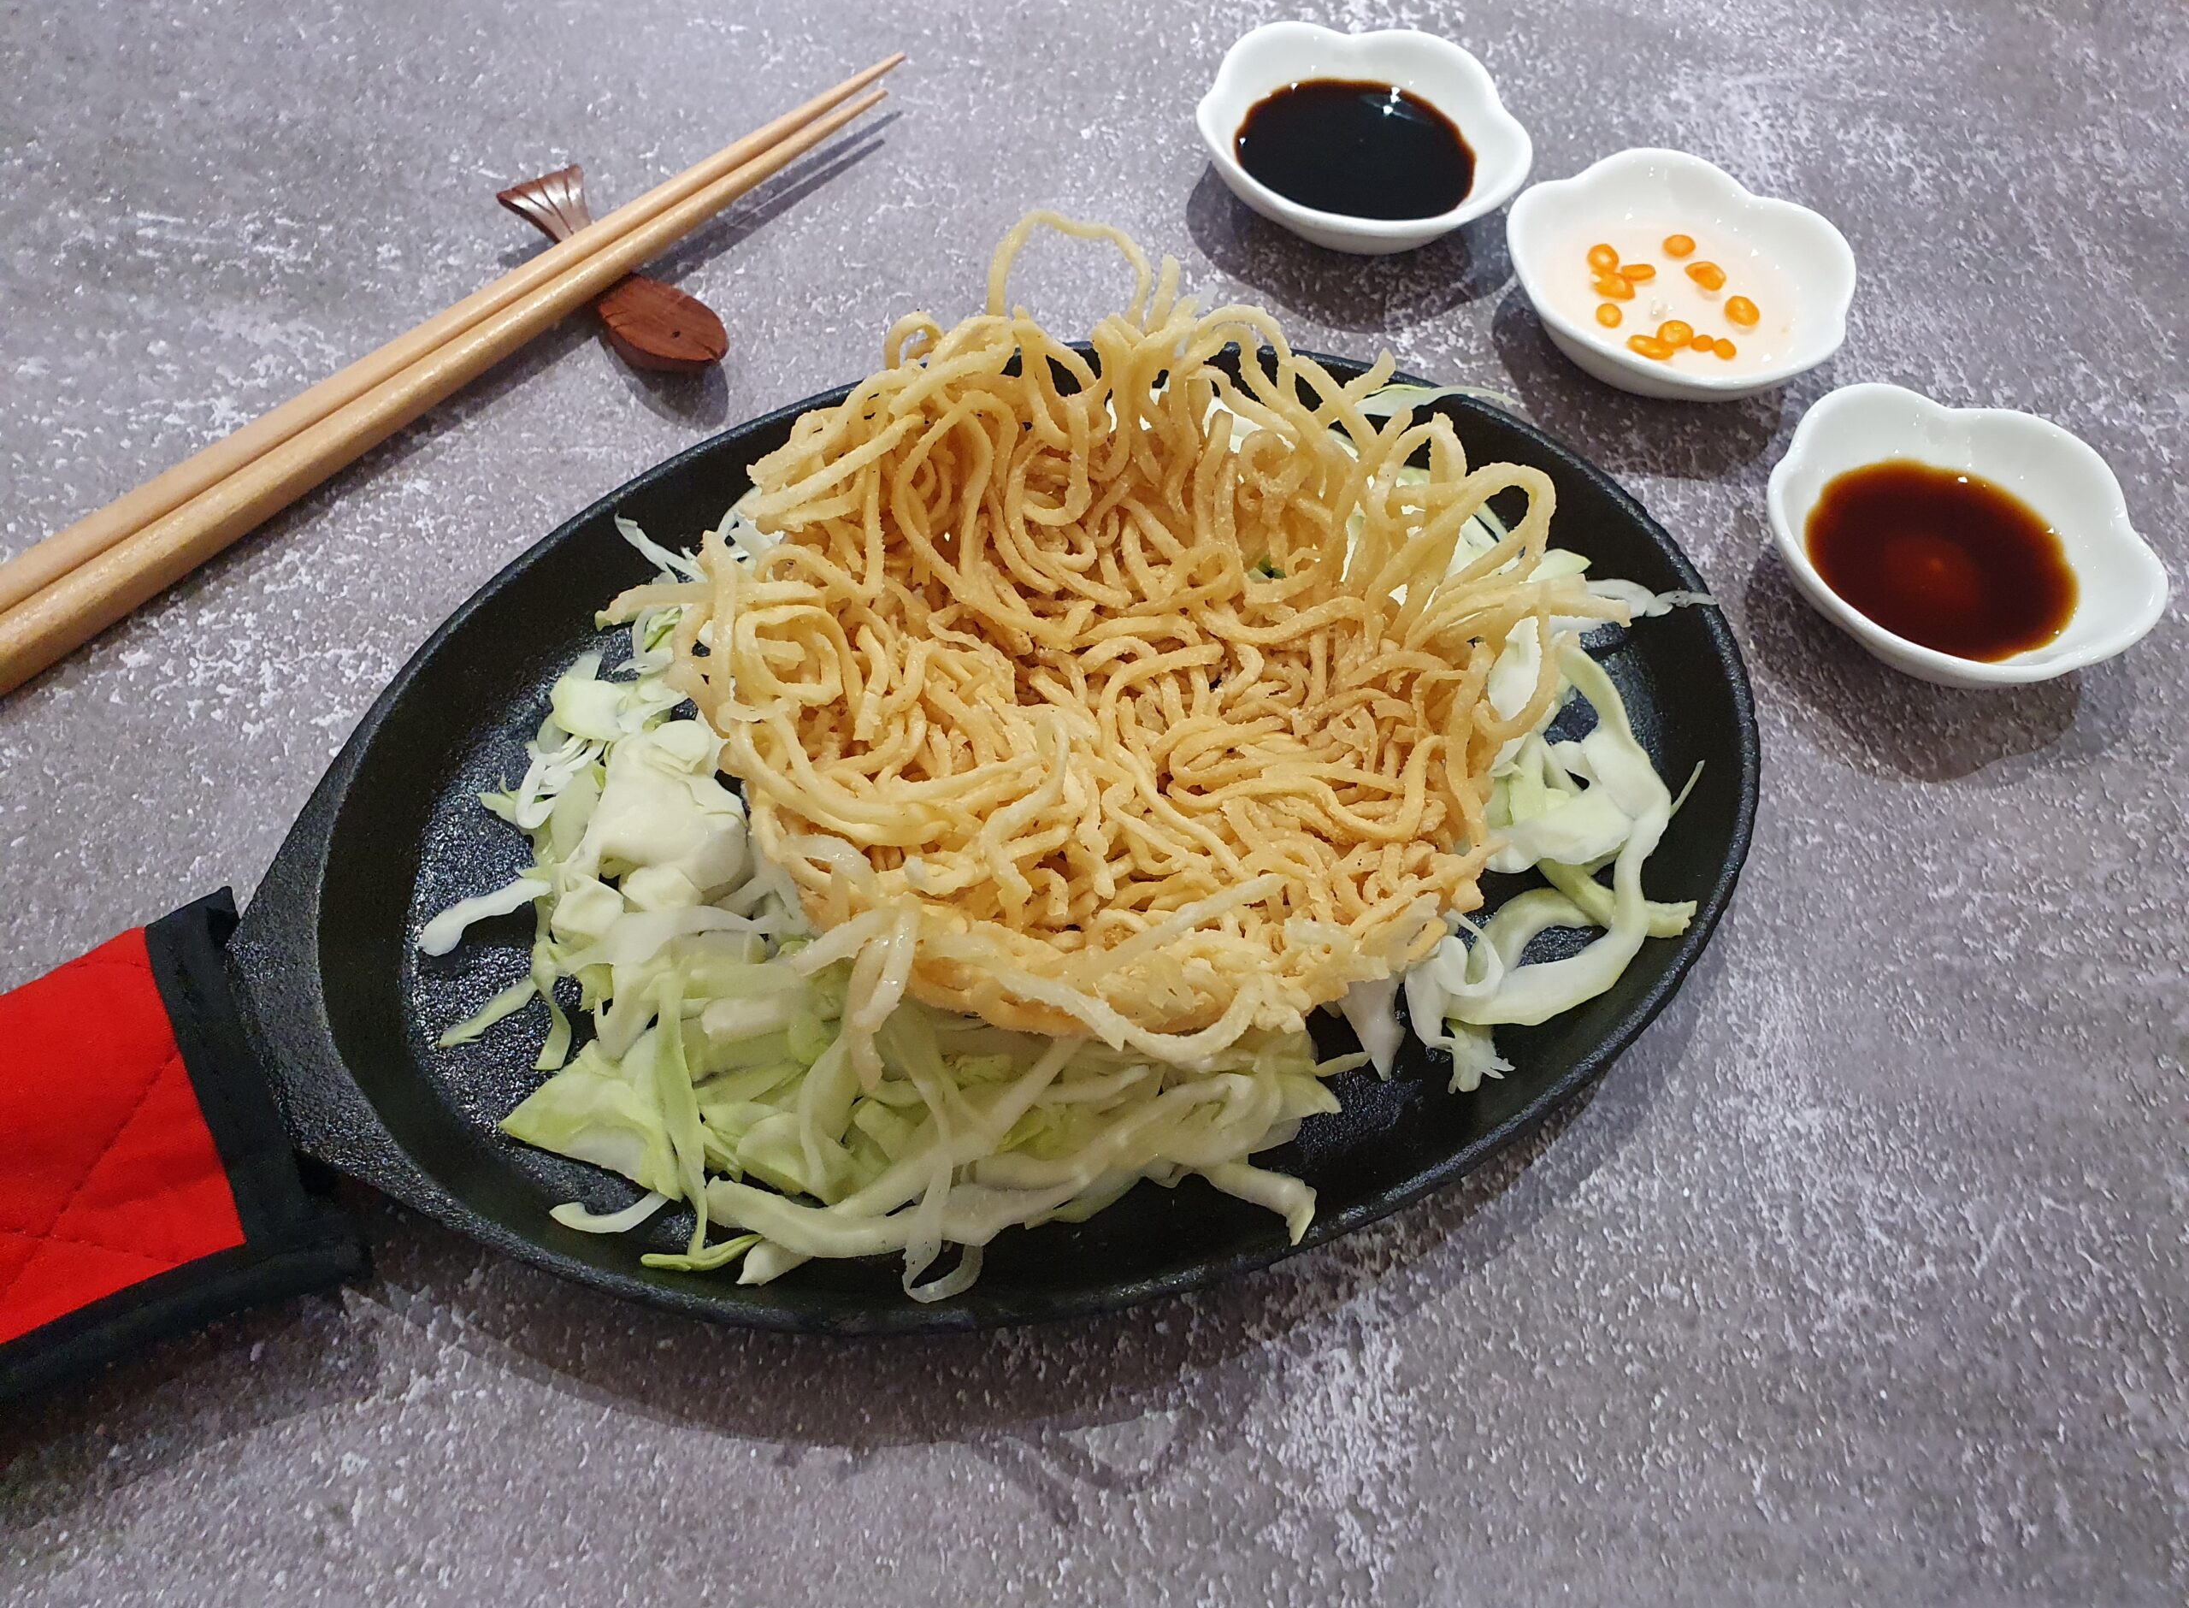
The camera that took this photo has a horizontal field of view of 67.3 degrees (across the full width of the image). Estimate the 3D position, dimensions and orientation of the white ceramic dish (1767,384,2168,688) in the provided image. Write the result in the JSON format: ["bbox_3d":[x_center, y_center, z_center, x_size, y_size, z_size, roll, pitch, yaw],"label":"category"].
[{"bbox_3d":[0.163,-0.047,0.319,0.073,0.025,0.073,2,58,-3],"label":"white ceramic dish"}]

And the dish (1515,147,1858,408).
[{"bbox_3d":[0.123,-0.108,0.355,0.073,0.025,0.073,6,58,0],"label":"dish"}]

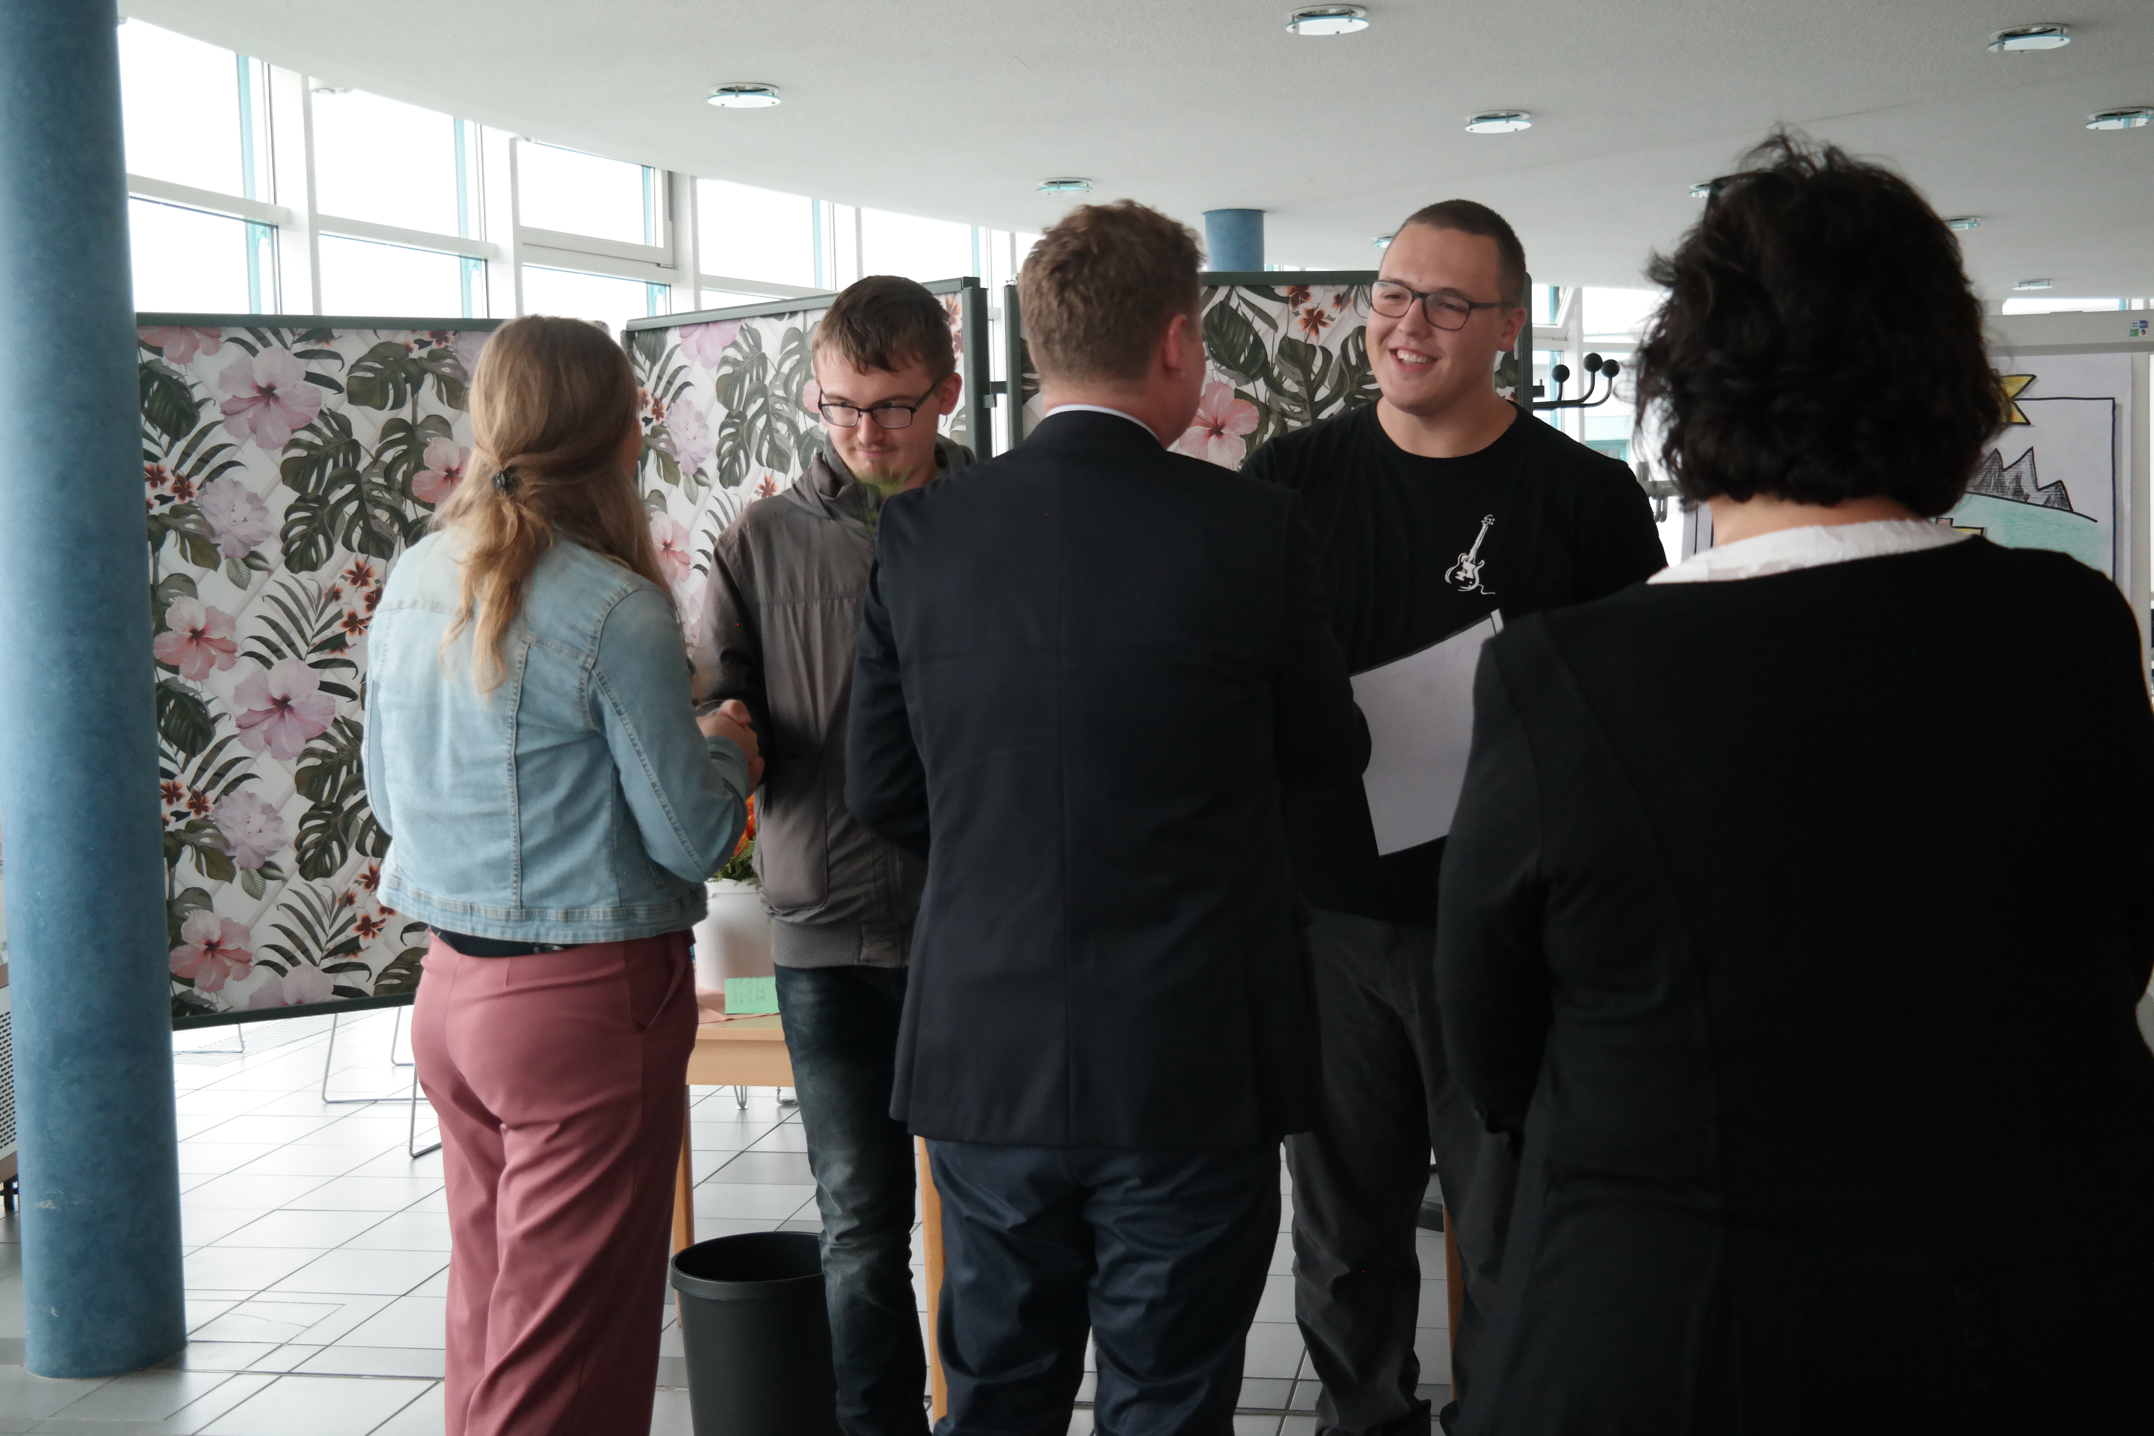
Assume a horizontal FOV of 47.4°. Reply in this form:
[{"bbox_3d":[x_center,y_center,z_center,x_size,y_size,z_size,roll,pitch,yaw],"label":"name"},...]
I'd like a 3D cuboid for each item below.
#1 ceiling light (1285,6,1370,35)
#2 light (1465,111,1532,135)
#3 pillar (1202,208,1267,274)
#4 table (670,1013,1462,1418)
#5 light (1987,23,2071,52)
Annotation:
[{"bbox_3d":[0.749,-2.081,7.321,0.247,0.045,0.247,-1,4,11],"label":"ceiling light"},{"bbox_3d":[1.574,-2.220,9.142,0.247,0.045,0.247,-1,4,11],"label":"light"},{"bbox_3d":[0.788,-0.854,11.621,0.275,3.030,0.275,-1,4,11],"label":"pillar"},{"bbox_3d":[-0.099,0.797,4.063,1.560,0.730,0.820,-1,4,11],"label":"table"},{"bbox_3d":[3.068,-2.187,7.900,0.247,0.045,0.247,-1,4,11],"label":"light"}]

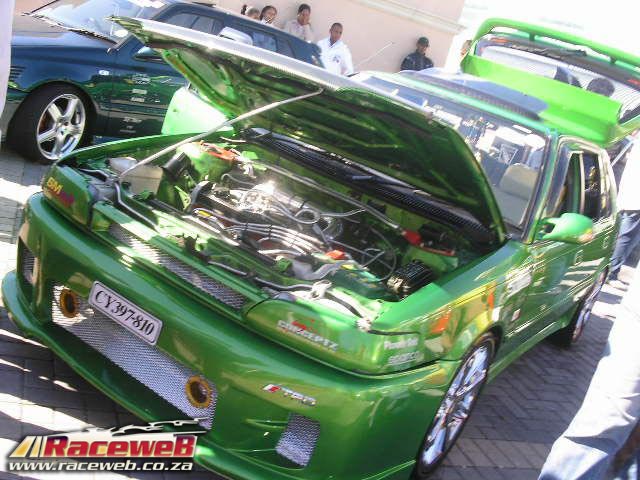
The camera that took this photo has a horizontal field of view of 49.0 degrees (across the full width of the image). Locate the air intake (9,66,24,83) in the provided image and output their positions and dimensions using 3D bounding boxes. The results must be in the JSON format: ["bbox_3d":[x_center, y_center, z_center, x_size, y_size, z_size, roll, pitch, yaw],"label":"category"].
[{"bbox_3d":[-2.168,-1.188,5.027,0.140,0.110,0.040,2,20,-42],"label":"air intake"}]

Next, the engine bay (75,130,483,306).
[{"bbox_3d":[-0.192,-0.023,2.796,1.360,0.440,1.000,25,17,31],"label":"engine bay"}]

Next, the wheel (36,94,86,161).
[{"bbox_3d":[-2.071,-0.896,5.487,0.190,0.490,0.490,21,15,20],"label":"wheel"}]

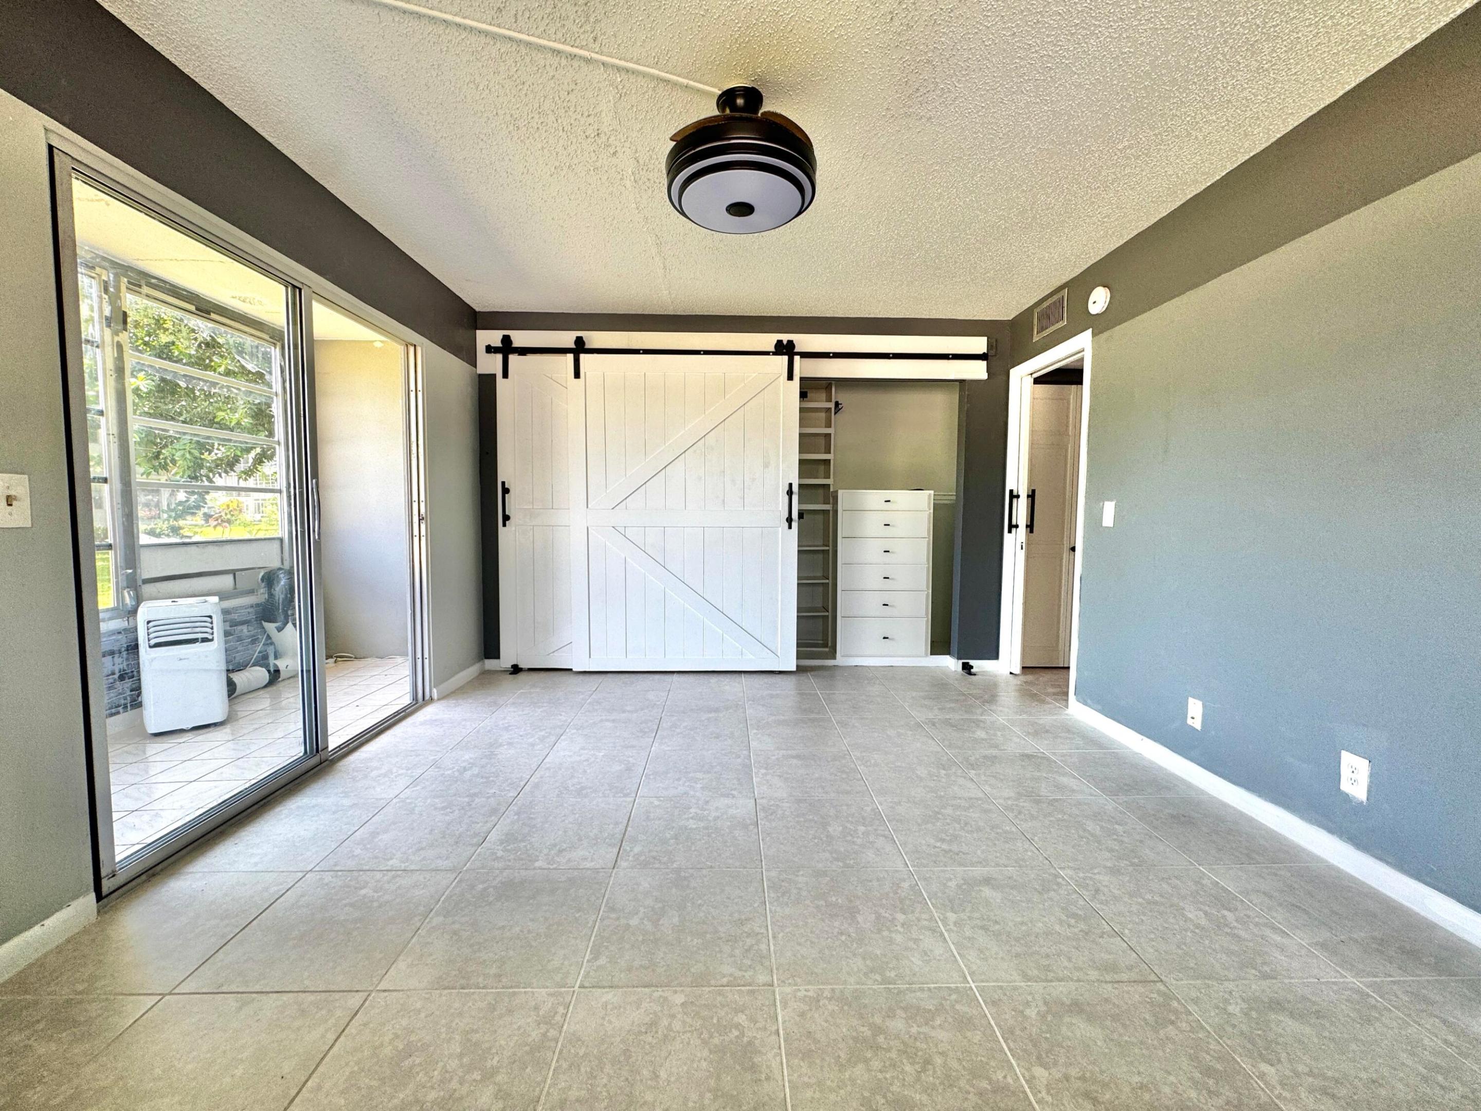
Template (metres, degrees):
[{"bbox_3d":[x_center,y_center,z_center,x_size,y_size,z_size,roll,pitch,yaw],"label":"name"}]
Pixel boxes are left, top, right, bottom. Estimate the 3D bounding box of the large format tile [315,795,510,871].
[{"bbox_3d":[-1.083,0.950,2.055,0.455,0.015,0.460,0,4,-1],"label":"large format tile"}]

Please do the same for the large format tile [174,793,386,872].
[{"bbox_3d":[-1.526,0.940,2.030,0.440,0.010,0.454,0,4,-1],"label":"large format tile"}]

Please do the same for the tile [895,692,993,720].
[{"bbox_3d":[1.176,0.874,3.509,0.455,0.015,0.460,0,4,-1],"label":"tile"}]

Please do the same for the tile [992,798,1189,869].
[{"bbox_3d":[1.208,0.962,2.097,0.454,0.010,0.454,0,4,-1],"label":"tile"}]

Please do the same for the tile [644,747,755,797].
[{"bbox_3d":[-0.173,0.917,2.519,0.454,0.010,0.454,0,4,-1],"label":"tile"}]

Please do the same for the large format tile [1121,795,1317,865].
[{"bbox_3d":[1.654,0.965,2.108,0.431,0.010,0.454,0,4,-1],"label":"large format tile"}]

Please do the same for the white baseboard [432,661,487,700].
[{"bbox_3d":[-1.750,0.767,3.749,0.015,0.080,0.658,0,4,-1],"label":"white baseboard"}]

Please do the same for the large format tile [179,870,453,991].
[{"bbox_3d":[-1.071,0.982,1.590,0.455,0.015,0.460,0,4,-1],"label":"large format tile"}]

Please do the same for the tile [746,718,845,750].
[{"bbox_3d":[0.273,0.888,2.986,0.454,0.010,0.454,0,4,-1],"label":"tile"}]

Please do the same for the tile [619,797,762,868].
[{"bbox_3d":[-0.164,0.953,2.066,0.455,0.010,0.455,0,4,-1],"label":"tile"}]

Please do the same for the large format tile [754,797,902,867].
[{"bbox_3d":[0.294,0.962,2.091,0.455,0.015,0.460,0,4,-1],"label":"large format tile"}]

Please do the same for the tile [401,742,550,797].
[{"bbox_3d":[-1.089,0.913,2.498,0.455,0.010,0.455,0,4,-1],"label":"tile"}]

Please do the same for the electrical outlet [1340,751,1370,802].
[{"bbox_3d":[1.879,0.676,1.833,0.010,0.122,0.077,0,4,-1],"label":"electrical outlet"}]

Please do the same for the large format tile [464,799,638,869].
[{"bbox_3d":[-0.619,0.947,2.052,0.454,0.010,0.454,0,4,-1],"label":"large format tile"}]

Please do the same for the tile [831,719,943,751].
[{"bbox_3d":[0.727,0.896,3.001,0.455,0.010,0.455,0,4,-1],"label":"tile"}]

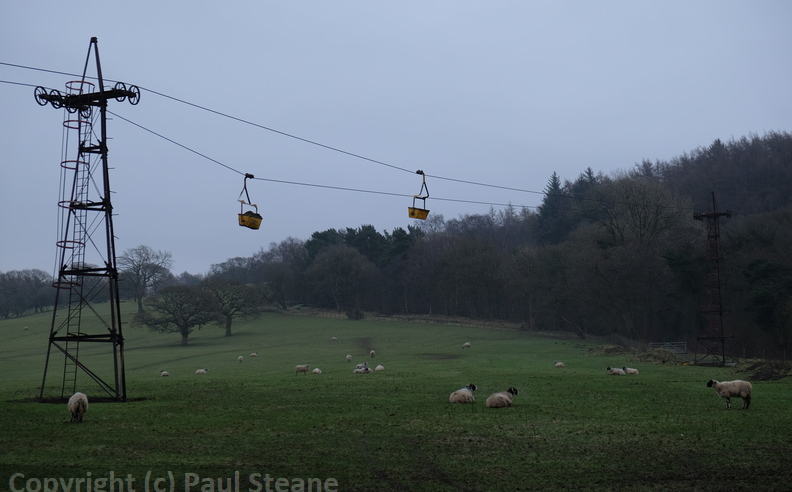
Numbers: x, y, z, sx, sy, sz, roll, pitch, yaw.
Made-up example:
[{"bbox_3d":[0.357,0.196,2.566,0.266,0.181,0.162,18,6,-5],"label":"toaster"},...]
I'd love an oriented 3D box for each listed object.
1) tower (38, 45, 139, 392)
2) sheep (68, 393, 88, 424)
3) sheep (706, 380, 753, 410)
[{"bbox_3d":[-10.315,-0.965,54.400,3.000,12.200,3.000,-3,-4,28],"label":"tower"},{"bbox_3d":[-7.683,3.909,38.800,0.480,0.720,1.100,0,-4,-18],"label":"sheep"},{"bbox_3d":[8.270,3.690,39.800,1.140,0.740,0.420,-2,-4,10],"label":"sheep"}]

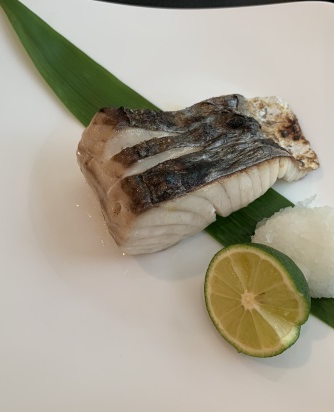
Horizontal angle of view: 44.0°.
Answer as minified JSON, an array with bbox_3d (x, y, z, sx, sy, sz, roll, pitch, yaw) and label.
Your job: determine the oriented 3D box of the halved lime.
[{"bbox_3d":[0.038,0.035,0.163,0.021,0.043,0.043,-7,61,-45],"label":"halved lime"}]

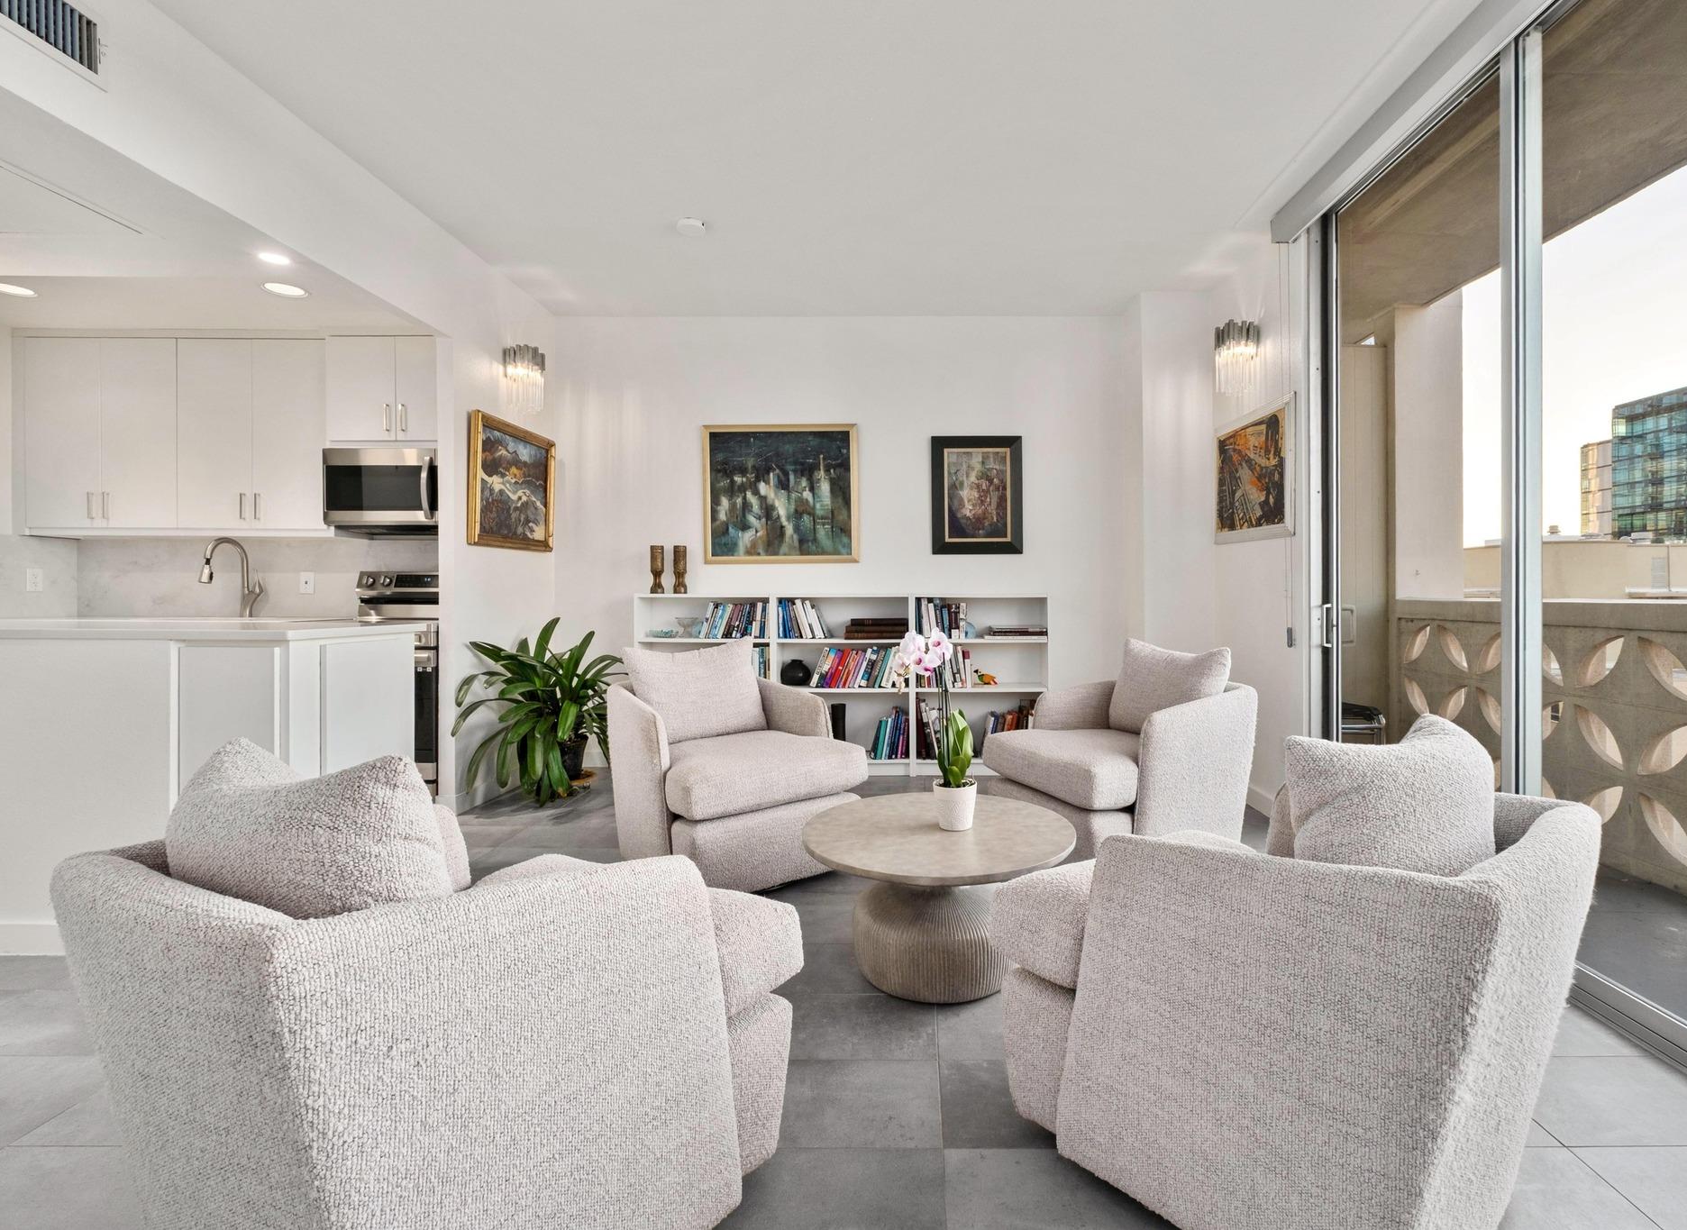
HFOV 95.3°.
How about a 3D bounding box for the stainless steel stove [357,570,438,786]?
[{"bbox_3d":[-2.420,0.360,4.180,0.760,1.190,0.690,0,1,2],"label":"stainless steel stove"}]

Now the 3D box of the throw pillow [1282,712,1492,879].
[{"bbox_3d":[1.045,0.415,1.500,0.530,0.450,0.200,0,16,-35],"label":"throw pillow"}]

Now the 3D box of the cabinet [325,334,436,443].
[{"bbox_3d":[-2.430,-1.238,4.360,0.770,0.595,0.360,0,1,2],"label":"cabinet"}]

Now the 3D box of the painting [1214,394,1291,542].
[{"bbox_3d":[2.026,-0.685,3.820,0.040,0.630,0.850,0,1,3],"label":"painting"}]

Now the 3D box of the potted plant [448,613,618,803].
[{"bbox_3d":[-1.590,0.490,4.200,0.740,0.920,0.780,0,1,2],"label":"potted plant"}]

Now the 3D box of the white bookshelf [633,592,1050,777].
[{"bbox_3d":[-0.001,0.406,4.577,2.400,1.060,0.280,0,1,2],"label":"white bookshelf"}]

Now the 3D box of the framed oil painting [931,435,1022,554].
[{"bbox_3d":[0.812,-0.731,4.700,0.555,0.725,0.040,0,1,2],"label":"framed oil painting"}]

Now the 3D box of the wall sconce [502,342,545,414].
[{"bbox_3d":[-1.729,-1.294,4.220,0.140,0.370,0.270,0,1,-3],"label":"wall sconce"}]

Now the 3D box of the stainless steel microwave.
[{"bbox_3d":[-2.541,-0.722,4.530,0.760,0.430,0.400,0,1,2],"label":"stainless steel microwave"}]

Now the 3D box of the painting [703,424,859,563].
[{"bbox_3d":[-0.386,-0.745,4.735,0.955,0.855,0.040,0,1,1],"label":"painting"}]

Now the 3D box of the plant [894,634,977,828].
[{"bbox_3d":[0.266,0.335,2.230,0.240,0.575,0.190,0,1,2],"label":"plant"}]

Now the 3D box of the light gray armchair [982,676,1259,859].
[{"bbox_3d":[1.070,0.615,3.010,0.820,0.710,0.730,0,1,-24],"label":"light gray armchair"}]

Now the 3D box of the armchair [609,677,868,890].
[{"bbox_3d":[-0.439,0.621,2.980,0.730,0.710,0.820,-1,1,-41],"label":"armchair"}]

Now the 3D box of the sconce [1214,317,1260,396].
[{"bbox_3d":[1.995,-1.323,3.940,0.140,0.370,0.270,0,1,-2],"label":"sconce"}]

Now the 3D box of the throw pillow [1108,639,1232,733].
[{"bbox_3d":[1.302,0.295,3.080,0.180,0.410,0.500,18,-6,-22],"label":"throw pillow"}]

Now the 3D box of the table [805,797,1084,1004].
[{"bbox_3d":[0.278,0.810,2.220,0.775,0.410,0.775,0,1,2],"label":"table"}]

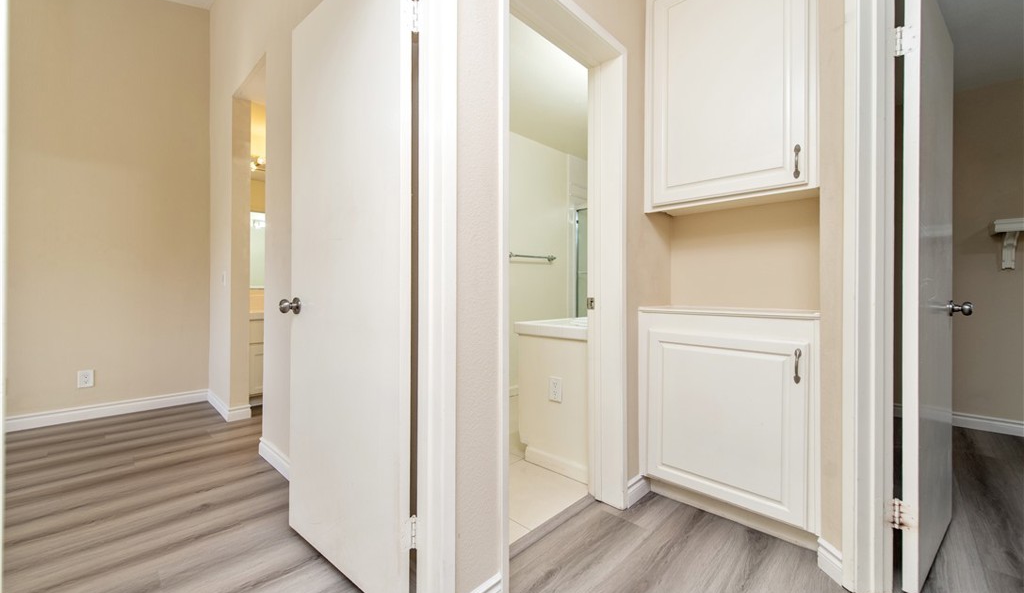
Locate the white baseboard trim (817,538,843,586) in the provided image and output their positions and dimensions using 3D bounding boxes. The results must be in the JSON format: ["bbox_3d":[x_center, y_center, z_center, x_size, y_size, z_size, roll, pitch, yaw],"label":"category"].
[{"bbox_3d":[1.110,0.923,1.380,0.015,0.095,0.100,0,0,-1],"label":"white baseboard trim"}]

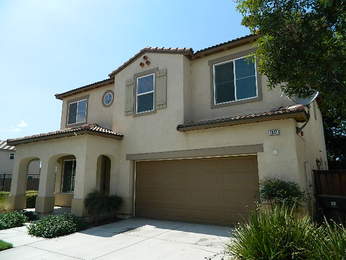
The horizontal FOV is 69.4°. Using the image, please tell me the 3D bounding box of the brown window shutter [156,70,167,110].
[{"bbox_3d":[-0.461,-1.598,9.719,0.500,1.580,0.050,-6,-11,31],"label":"brown window shutter"}]

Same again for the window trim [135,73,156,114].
[{"bbox_3d":[-1.106,-1.490,10.136,1.020,1.620,0.100,-6,-11,31],"label":"window trim"}]

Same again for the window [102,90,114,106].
[{"bbox_3d":[-3.169,-1.545,12.189,0.800,0.820,0.100,-6,-11,31],"label":"window"}]

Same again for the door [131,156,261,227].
[{"bbox_3d":[0.556,2.118,8.861,4.850,2.160,0.080,-6,-11,31],"label":"door"}]

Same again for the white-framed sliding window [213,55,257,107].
[{"bbox_3d":[2.193,-1.761,8.911,1.620,1.620,0.100,-6,-11,31],"label":"white-framed sliding window"}]

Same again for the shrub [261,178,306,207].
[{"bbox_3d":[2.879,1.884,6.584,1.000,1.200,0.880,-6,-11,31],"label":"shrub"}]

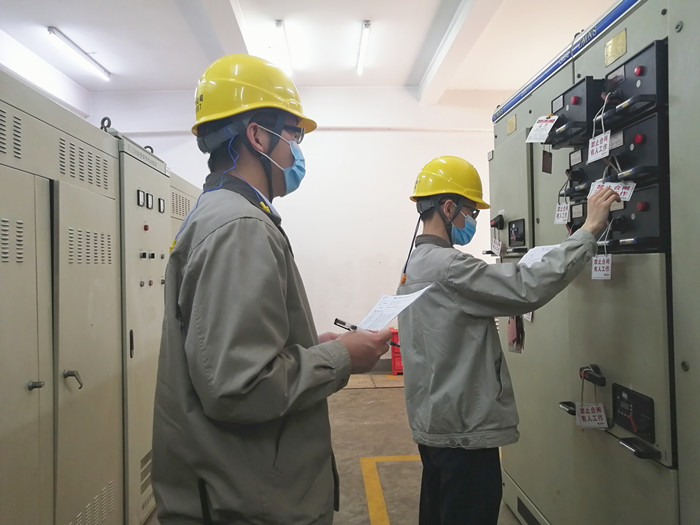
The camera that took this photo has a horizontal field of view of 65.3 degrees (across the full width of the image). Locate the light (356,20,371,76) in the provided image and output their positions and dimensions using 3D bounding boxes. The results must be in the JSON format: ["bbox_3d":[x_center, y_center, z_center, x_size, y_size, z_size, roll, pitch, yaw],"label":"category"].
[{"bbox_3d":[0.130,-2.058,5.315,0.060,0.075,1.220,-1,0,-2],"label":"light"}]

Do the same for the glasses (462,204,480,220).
[{"bbox_3d":[0.385,-0.180,1.904,0.135,0.045,0.145,11,-1,-4],"label":"glasses"}]

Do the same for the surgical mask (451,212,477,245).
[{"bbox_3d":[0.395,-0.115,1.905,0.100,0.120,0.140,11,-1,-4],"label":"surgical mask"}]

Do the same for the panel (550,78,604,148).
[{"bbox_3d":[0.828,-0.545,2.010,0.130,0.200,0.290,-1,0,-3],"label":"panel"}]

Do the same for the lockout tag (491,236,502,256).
[{"bbox_3d":[0.772,-0.079,2.870,0.004,0.078,0.100,-1,9,-10],"label":"lockout tag"}]

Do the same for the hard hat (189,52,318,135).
[{"bbox_3d":[-0.218,-0.373,1.235,0.280,0.165,0.220,-8,2,-20],"label":"hard hat"}]

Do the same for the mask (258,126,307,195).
[{"bbox_3d":[-0.156,-0.234,1.262,0.115,0.135,0.150,-1,0,-20],"label":"mask"}]

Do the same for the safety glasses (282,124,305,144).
[{"bbox_3d":[-0.170,-0.296,1.257,0.135,0.045,0.145,-1,0,-20],"label":"safety glasses"}]

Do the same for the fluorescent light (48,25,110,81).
[{"bbox_3d":[-2.598,-2.011,5.325,0.060,0.075,1.220,-1,0,-2],"label":"fluorescent light"}]

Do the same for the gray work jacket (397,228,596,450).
[{"bbox_3d":[0.455,0.250,1.890,0.600,0.720,0.520,-1,0,-18],"label":"gray work jacket"}]

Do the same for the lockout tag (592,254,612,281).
[{"bbox_3d":[0.819,0.016,1.770,0.004,0.080,0.100,-1,0,-10],"label":"lockout tag"}]

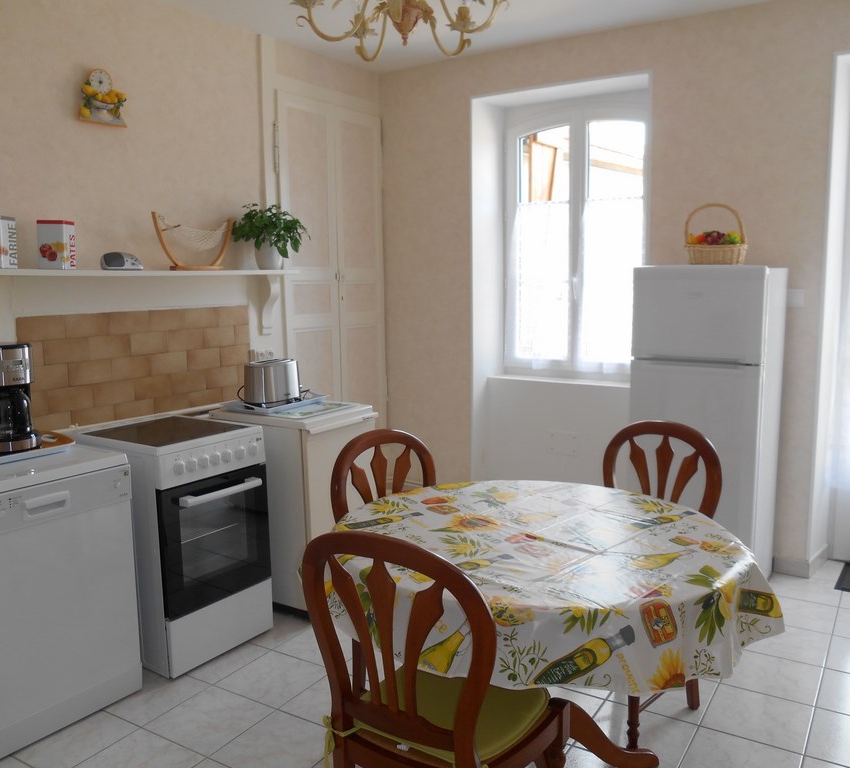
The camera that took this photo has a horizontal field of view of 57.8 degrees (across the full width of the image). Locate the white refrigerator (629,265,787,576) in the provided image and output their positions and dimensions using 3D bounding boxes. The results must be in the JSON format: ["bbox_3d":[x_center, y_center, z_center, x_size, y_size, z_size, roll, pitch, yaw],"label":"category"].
[{"bbox_3d":[1.283,0.209,3.506,0.540,1.457,0.585,4,9,32],"label":"white refrigerator"}]

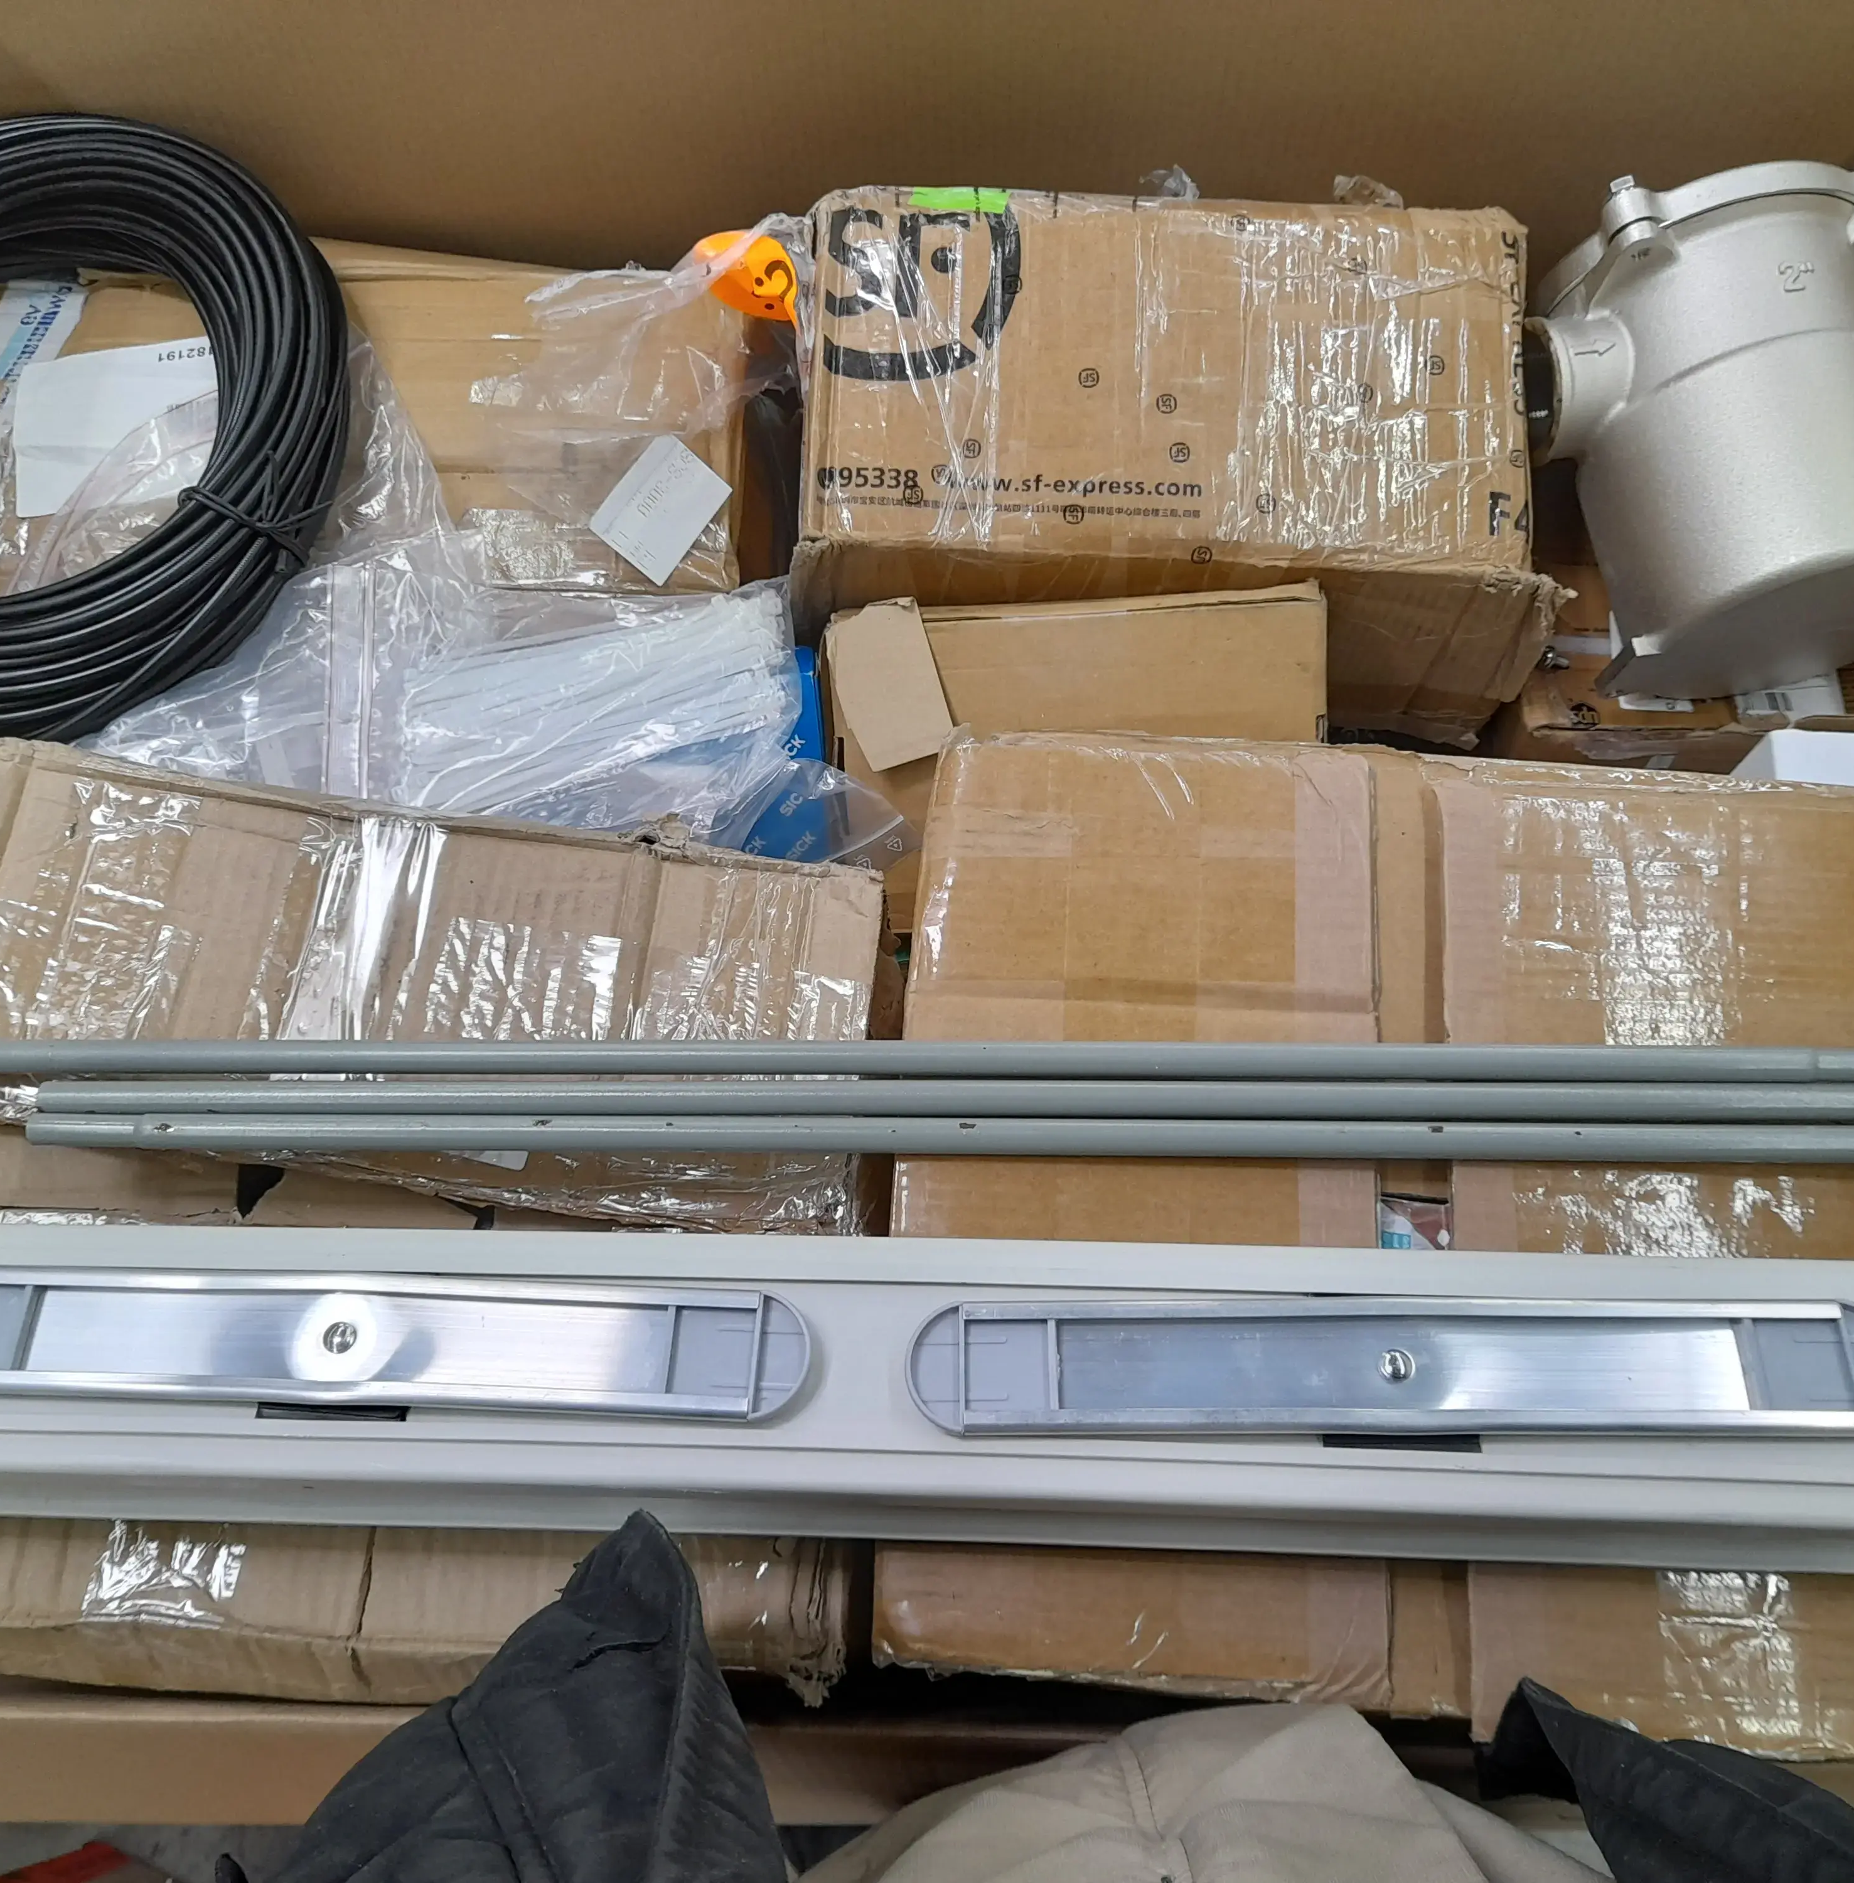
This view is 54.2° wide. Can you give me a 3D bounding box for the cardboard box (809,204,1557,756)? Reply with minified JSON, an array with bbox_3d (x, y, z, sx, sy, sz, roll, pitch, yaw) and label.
[{"bbox_3d":[0.104,-0.220,0.862,0.310,0.175,0.175,3,75,1],"label":"cardboard box"}]

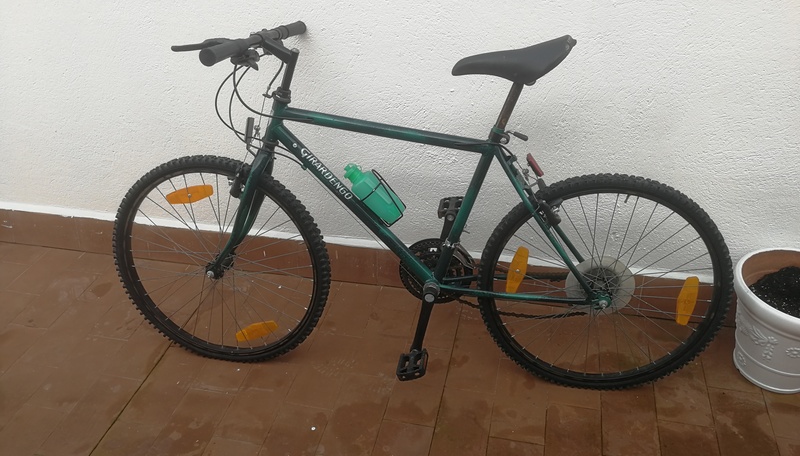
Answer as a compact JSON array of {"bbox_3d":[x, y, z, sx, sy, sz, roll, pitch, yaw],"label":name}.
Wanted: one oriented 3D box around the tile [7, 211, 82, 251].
[{"bbox_3d":[-1.377,0.009,2.423,0.285,0.141,0.015,6,19,11],"label":"tile"}]

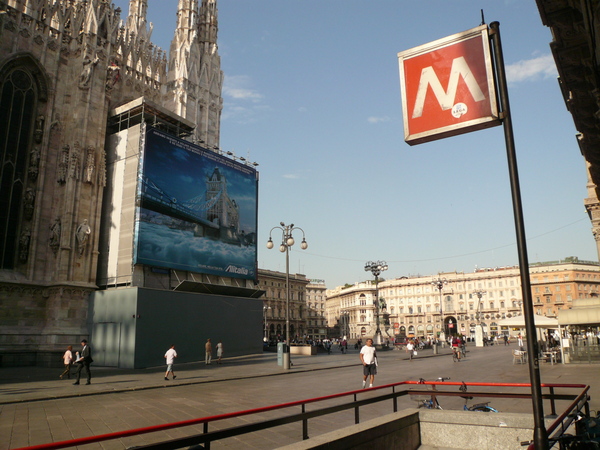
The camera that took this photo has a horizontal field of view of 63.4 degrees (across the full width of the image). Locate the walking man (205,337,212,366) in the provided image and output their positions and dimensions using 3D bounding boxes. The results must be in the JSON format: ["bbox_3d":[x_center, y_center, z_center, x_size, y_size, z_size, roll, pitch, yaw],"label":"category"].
[{"bbox_3d":[-6.412,8.904,34.085,0.550,1.747,0.420,-6,-14,21],"label":"walking man"}]

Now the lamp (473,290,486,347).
[{"bbox_3d":[47.344,23.842,127.541,3.500,13.420,3.500,-10,-16,34],"label":"lamp"}]

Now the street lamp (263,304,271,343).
[{"bbox_3d":[-12.505,36.331,179.026,3.500,13.637,3.500,-10,-16,34],"label":"street lamp"}]

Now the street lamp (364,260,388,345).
[{"bbox_3d":[12.602,12.609,79.233,3.800,13.648,3.800,-1,-13,0],"label":"street lamp"}]

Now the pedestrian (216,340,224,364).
[{"bbox_3d":[-5.743,9.173,34.972,0.520,1.611,0.420,-8,-15,27],"label":"pedestrian"}]

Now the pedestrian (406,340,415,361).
[{"bbox_3d":[9.091,10.373,39.999,0.650,1.659,0.500,-4,-14,15],"label":"pedestrian"}]

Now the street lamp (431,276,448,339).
[{"bbox_3d":[29.753,17.676,102.489,3.500,13.265,3.500,-10,-16,34],"label":"street lamp"}]

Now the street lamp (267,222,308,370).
[{"bbox_3d":[-0.754,4.188,29.625,2.600,8.895,2.600,2,-14,-13],"label":"street lamp"}]

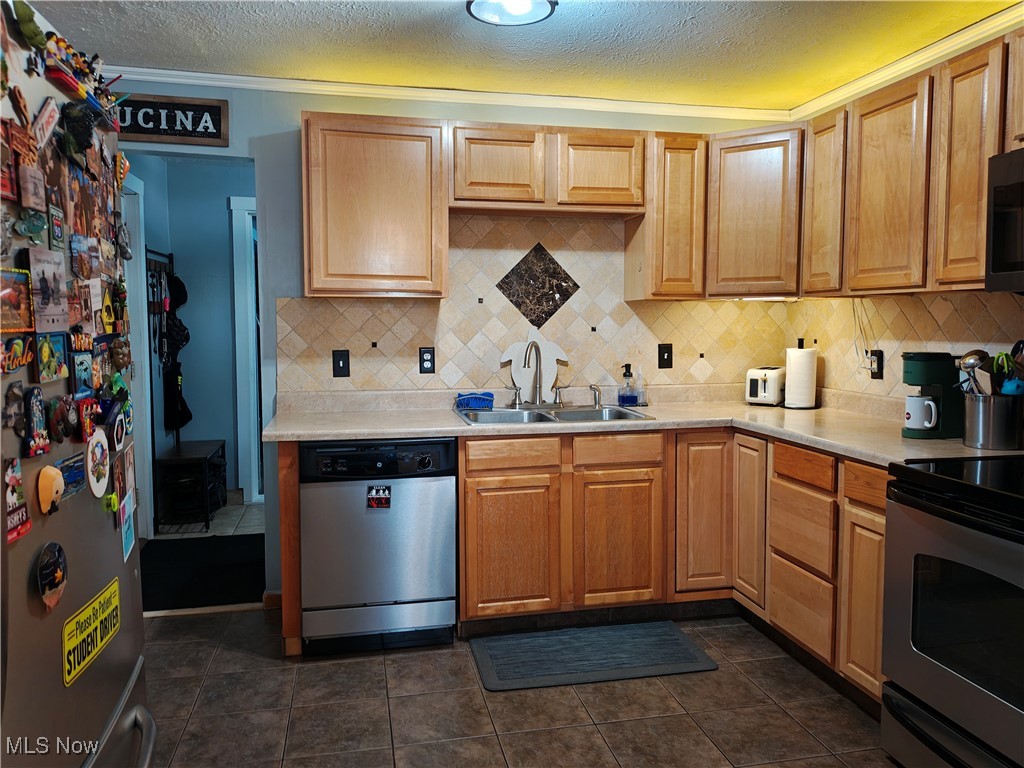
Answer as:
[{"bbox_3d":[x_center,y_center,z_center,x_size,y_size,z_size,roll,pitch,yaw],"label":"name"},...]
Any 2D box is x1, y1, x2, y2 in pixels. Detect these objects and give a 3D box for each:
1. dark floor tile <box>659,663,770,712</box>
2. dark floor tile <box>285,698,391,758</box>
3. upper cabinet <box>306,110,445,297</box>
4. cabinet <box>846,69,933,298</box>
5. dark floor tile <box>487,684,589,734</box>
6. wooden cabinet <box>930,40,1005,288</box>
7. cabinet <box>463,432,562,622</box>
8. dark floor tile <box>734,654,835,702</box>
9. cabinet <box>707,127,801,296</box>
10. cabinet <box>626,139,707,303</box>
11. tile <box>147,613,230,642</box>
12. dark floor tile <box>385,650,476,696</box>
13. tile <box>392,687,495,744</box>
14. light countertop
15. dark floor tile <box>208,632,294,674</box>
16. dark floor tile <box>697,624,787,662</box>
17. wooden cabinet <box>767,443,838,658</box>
[{"bbox_3d":[0.727,1.108,2.706,0.326,0.010,0.315,-1,5,-12],"label":"dark floor tile"},{"bbox_3d":[-0.565,1.129,2.427,0.326,0.010,0.315,-1,5,-12],"label":"dark floor tile"},{"bbox_3d":[-0.608,-0.769,3.317,0.609,0.762,0.330,-1,5,-12],"label":"upper cabinet"},{"bbox_3d":[1.522,-0.715,2.754,0.325,0.760,0.463,-1,5,-12],"label":"cabinet"},{"bbox_3d":[0.081,1.119,2.566,0.326,0.010,0.315,-1,5,-12],"label":"dark floor tile"},{"bbox_3d":[1.639,-0.700,2.461,0.340,0.766,0.290,-1,5,-12],"label":"wooden cabinet"},{"bbox_3d":[-0.052,0.564,3.332,0.448,0.770,0.620,-1,5,-12],"label":"cabinet"},{"bbox_3d":[1.011,1.105,2.768,0.252,0.010,0.317,-1,5,-12],"label":"dark floor tile"},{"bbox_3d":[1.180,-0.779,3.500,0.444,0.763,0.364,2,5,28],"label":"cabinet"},{"bbox_3d":[0.735,-0.782,3.565,0.310,0.763,0.326,-1,4,-12],"label":"cabinet"},{"bbox_3d":[-1.413,1.065,3.220,0.326,0.010,0.315,-1,5,-12],"label":"tile"},{"bbox_3d":[-0.308,1.098,2.802,0.330,0.010,0.317,-1,5,-12],"label":"dark floor tile"},{"bbox_3d":[-0.242,1.128,2.505,0.330,0.010,0.330,-1,4,-12],"label":"tile"},{"bbox_3d":[0.367,0.200,2.954,2.633,0.040,1.614,-1,5,-12],"label":"light countertop"},{"bbox_3d":[-1.023,1.085,2.979,0.326,0.010,0.315,-1,5,-12],"label":"dark floor tile"},{"bbox_3d":[0.961,1.084,3.097,0.290,0.010,0.330,-1,4,-12],"label":"dark floor tile"},{"bbox_3d":[1.371,0.604,2.805,0.627,0.778,0.445,-1,4,-12],"label":"wooden cabinet"}]

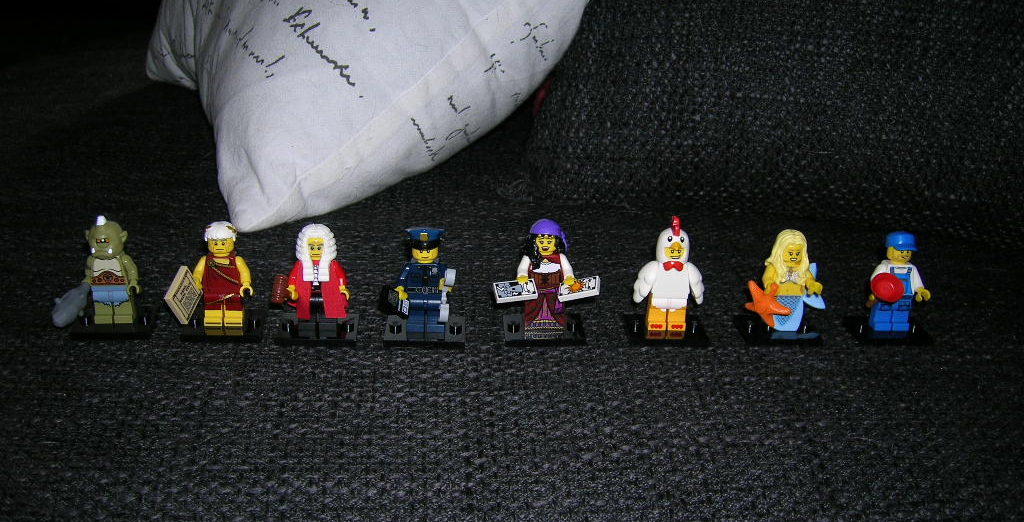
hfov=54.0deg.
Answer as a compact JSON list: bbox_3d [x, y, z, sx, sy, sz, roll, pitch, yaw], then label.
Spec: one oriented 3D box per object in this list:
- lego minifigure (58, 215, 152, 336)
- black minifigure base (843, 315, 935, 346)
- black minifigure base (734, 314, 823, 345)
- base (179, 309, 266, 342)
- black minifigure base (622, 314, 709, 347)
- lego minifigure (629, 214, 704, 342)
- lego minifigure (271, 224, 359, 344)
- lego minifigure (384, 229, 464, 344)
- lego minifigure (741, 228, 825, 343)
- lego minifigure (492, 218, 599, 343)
[{"bbox_3d":[-0.160,0.005,0.393,0.037,0.046,0.025,-1,21,-5],"label":"lego minifigure"},{"bbox_3d":[0.154,0.028,0.414,0.032,0.005,0.024,0,21,-3],"label":"black minifigure base"},{"bbox_3d":[0.109,0.028,0.416,0.032,0.005,0.024,0,21,-2],"label":"black minifigure base"},{"bbox_3d":[-0.114,0.025,0.401,0.032,0.005,0.024,0,21,-2],"label":"base"},{"bbox_3d":[0.062,0.028,0.412,0.032,0.005,0.024,0,21,-1],"label":"black minifigure base"},{"bbox_3d":[0.063,0.005,0.403,0.029,0.047,0.015,0,21,-1],"label":"lego minifigure"},{"bbox_3d":[-0.077,0.008,0.395,0.033,0.046,0.024,-1,21,-4],"label":"lego minifigure"},{"bbox_3d":[-0.035,0.009,0.394,0.033,0.045,0.025,0,21,-2],"label":"lego minifigure"},{"bbox_3d":[0.111,0.007,0.409,0.034,0.042,0.024,0,21,-2],"label":"lego minifigure"},{"bbox_3d":[0.014,0.008,0.398,0.043,0.048,0.027,0,21,-3],"label":"lego minifigure"}]

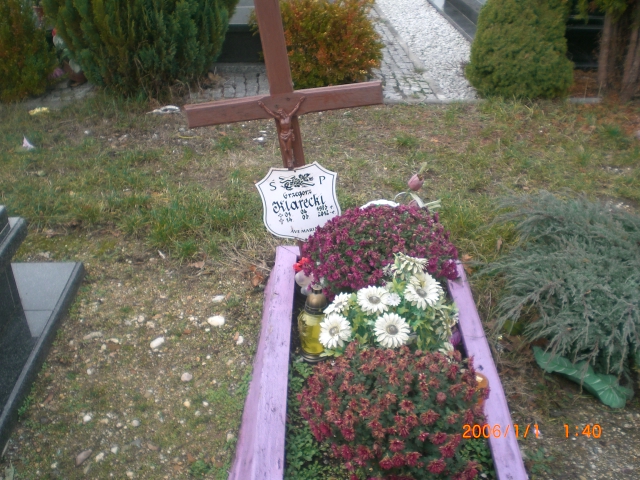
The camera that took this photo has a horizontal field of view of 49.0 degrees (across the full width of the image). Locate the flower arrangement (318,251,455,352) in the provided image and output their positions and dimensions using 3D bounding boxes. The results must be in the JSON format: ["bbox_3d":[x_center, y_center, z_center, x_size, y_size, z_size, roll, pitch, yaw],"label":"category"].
[{"bbox_3d":[0.222,0.249,2.281,0.440,0.330,0.350,0,29,0],"label":"flower arrangement"}]

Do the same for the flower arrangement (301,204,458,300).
[{"bbox_3d":[0.216,0.069,2.582,0.540,0.360,0.500,0,29,0],"label":"flower arrangement"}]

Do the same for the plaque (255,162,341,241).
[{"bbox_3d":[-0.088,-0.150,2.740,0.310,0.310,0.015,-7,29,4],"label":"plaque"}]

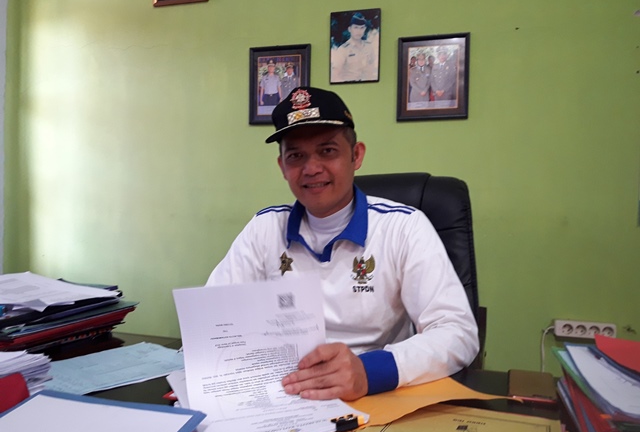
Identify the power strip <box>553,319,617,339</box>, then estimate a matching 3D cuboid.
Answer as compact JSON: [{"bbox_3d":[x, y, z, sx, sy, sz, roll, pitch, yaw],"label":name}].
[{"bbox_3d":[0.987,0.425,1.924,0.206,0.060,0.038,1,1,17],"label":"power strip"}]

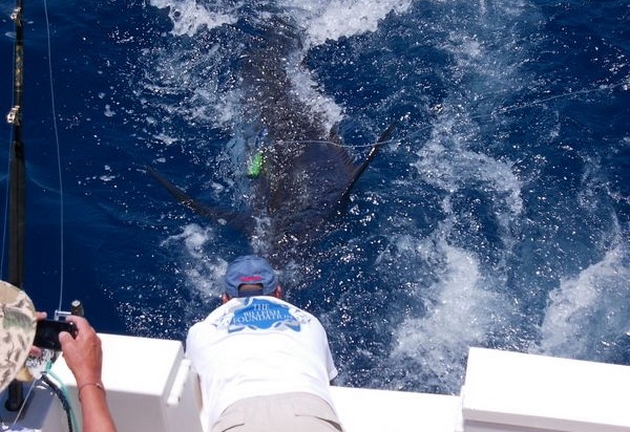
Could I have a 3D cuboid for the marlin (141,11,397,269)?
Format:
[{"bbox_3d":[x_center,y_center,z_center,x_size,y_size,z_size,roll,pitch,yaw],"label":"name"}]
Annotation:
[{"bbox_3d":[-0.215,-0.252,7.482,1.200,0.520,2.850,-3,33,-1],"label":"marlin"}]

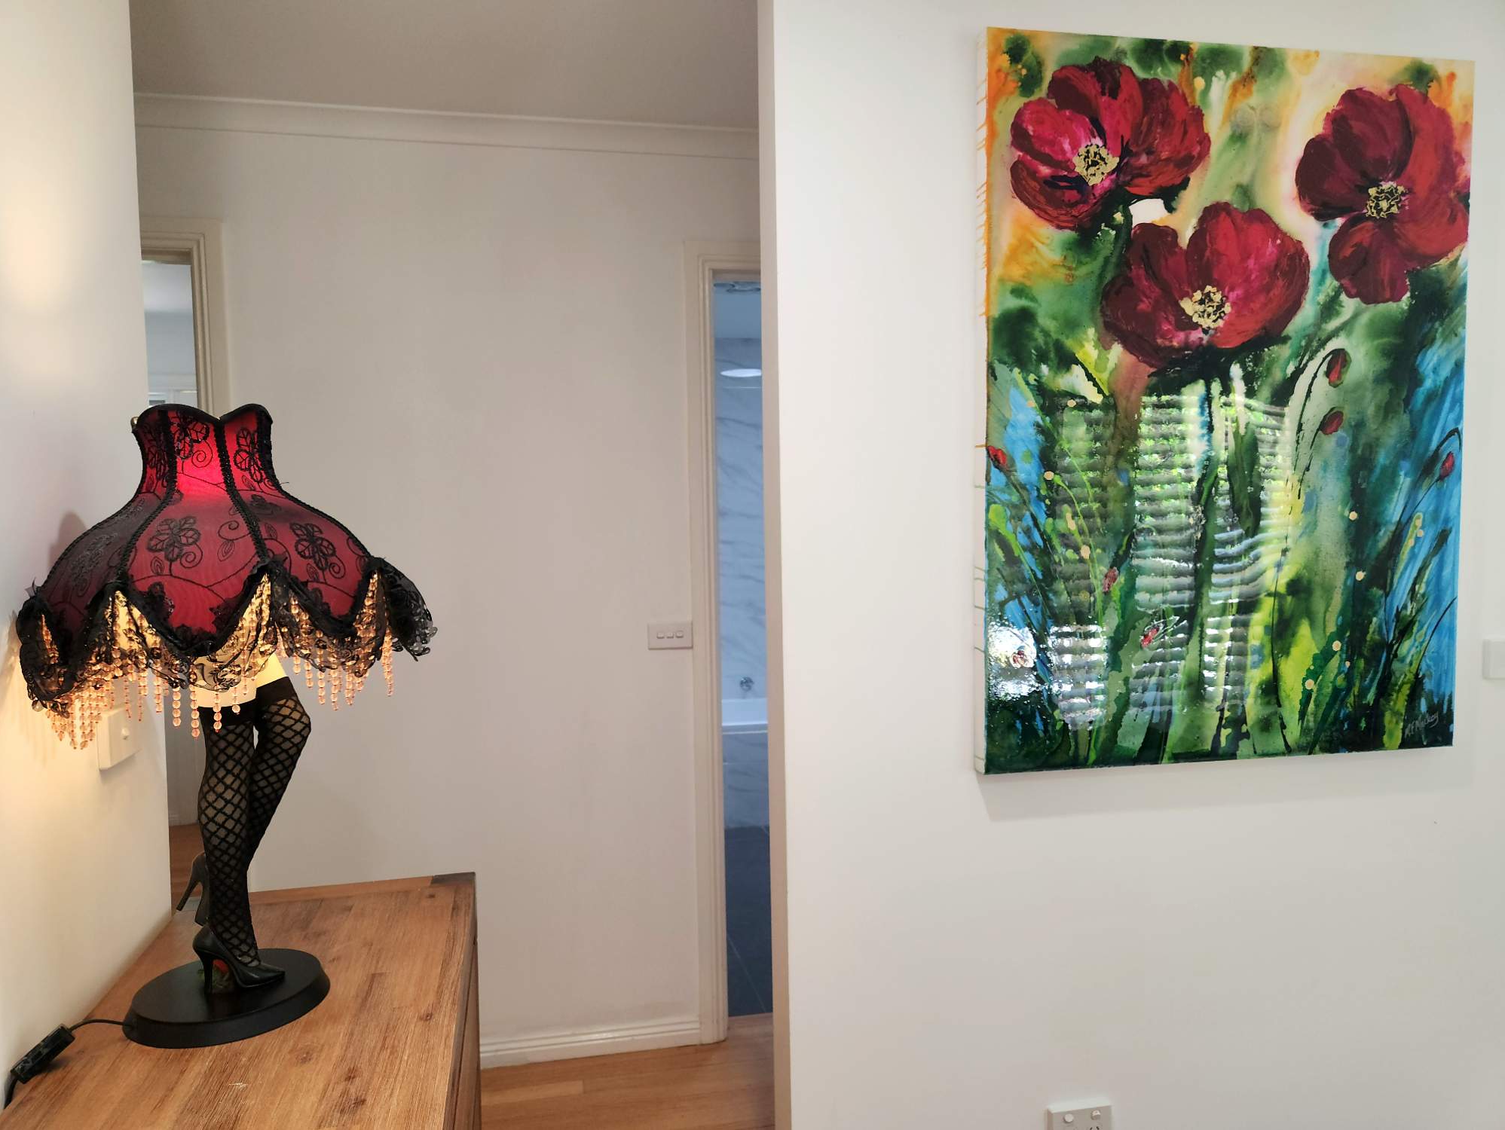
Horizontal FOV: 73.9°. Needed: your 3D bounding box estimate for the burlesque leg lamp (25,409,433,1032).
[{"bbox_3d":[-0.683,0.195,1.336,0.455,0.805,0.450,-2,4,-22],"label":"burlesque leg lamp"}]

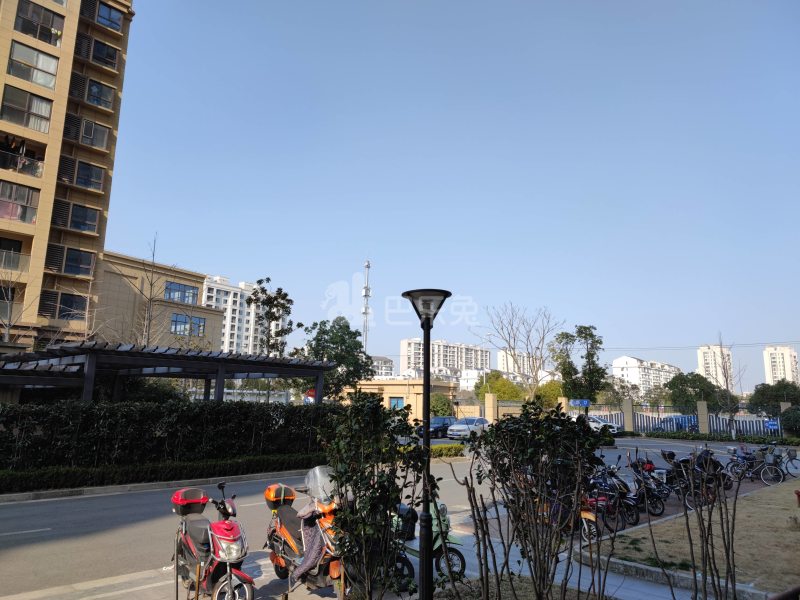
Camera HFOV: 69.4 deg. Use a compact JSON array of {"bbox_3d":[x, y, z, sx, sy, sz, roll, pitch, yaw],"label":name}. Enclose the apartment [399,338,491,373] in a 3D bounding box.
[{"bbox_3d":[30.180,53.538,381.077,72.000,47.000,12.000,9,-14,-37],"label":"apartment"}]

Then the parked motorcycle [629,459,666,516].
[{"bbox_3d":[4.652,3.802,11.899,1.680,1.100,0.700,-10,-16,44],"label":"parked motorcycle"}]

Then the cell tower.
[{"bbox_3d":[-8.948,9.930,152.857,2.600,42.063,2.600,0,-11,3],"label":"cell tower"}]

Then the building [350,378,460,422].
[{"bbox_3d":[0.098,9.660,51.817,8.300,4.400,6.500,-6,-13,30],"label":"building"}]

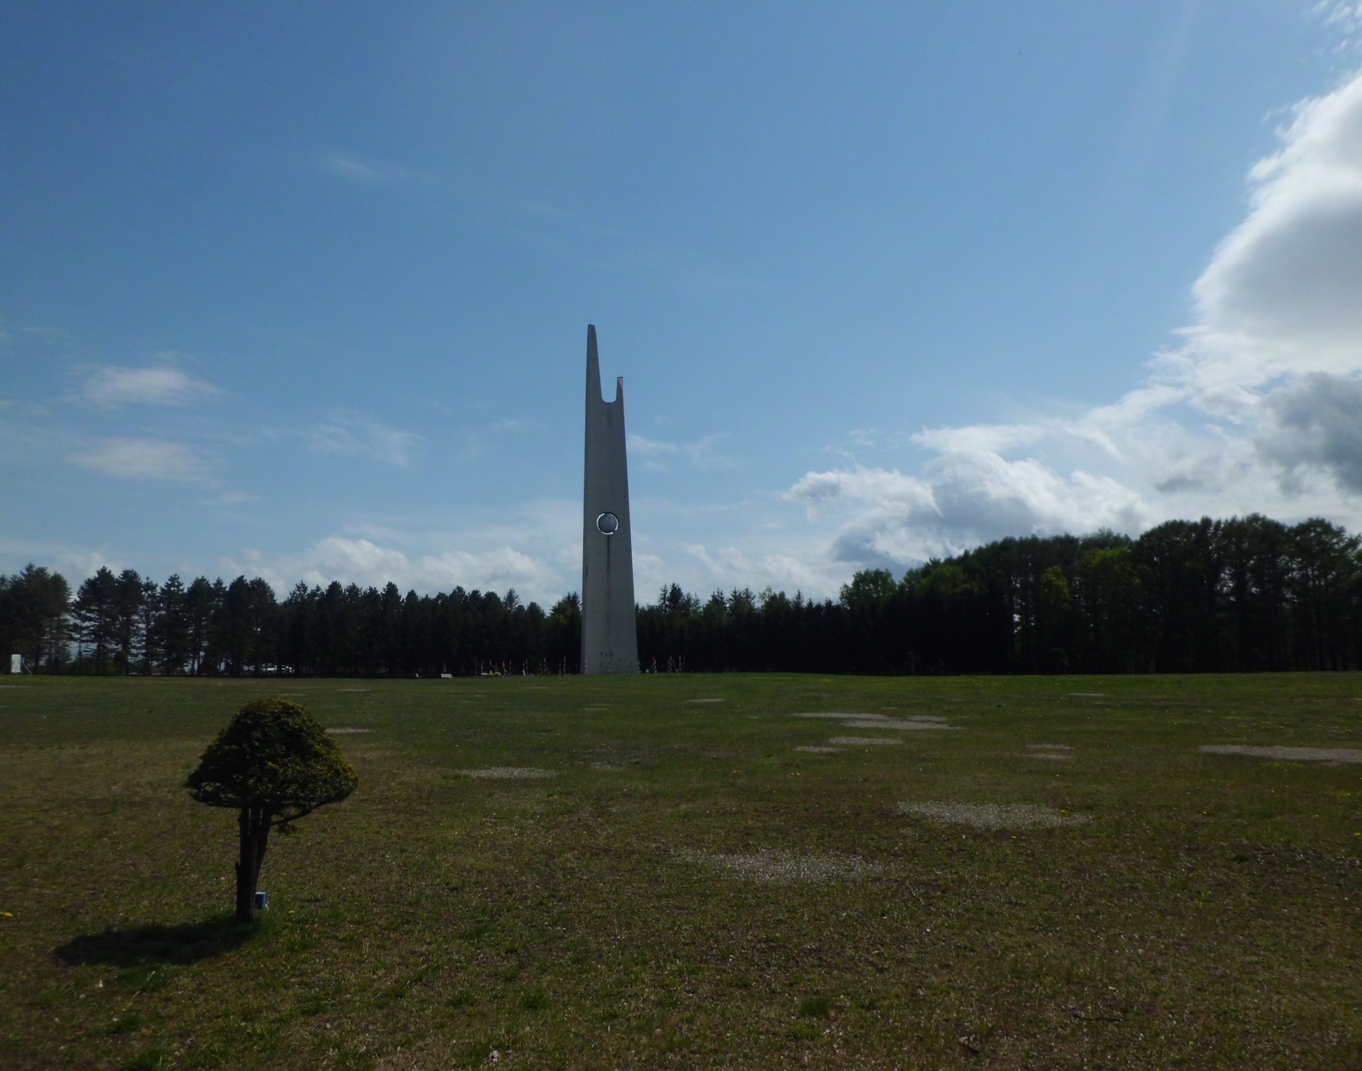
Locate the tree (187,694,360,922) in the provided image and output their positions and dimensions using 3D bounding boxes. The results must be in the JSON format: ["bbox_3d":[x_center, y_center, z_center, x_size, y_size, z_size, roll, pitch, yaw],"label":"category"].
[{"bbox_3d":[-2.470,1.650,6.470,1.030,1.340,1.000,0,-7,0],"label":"tree"}]

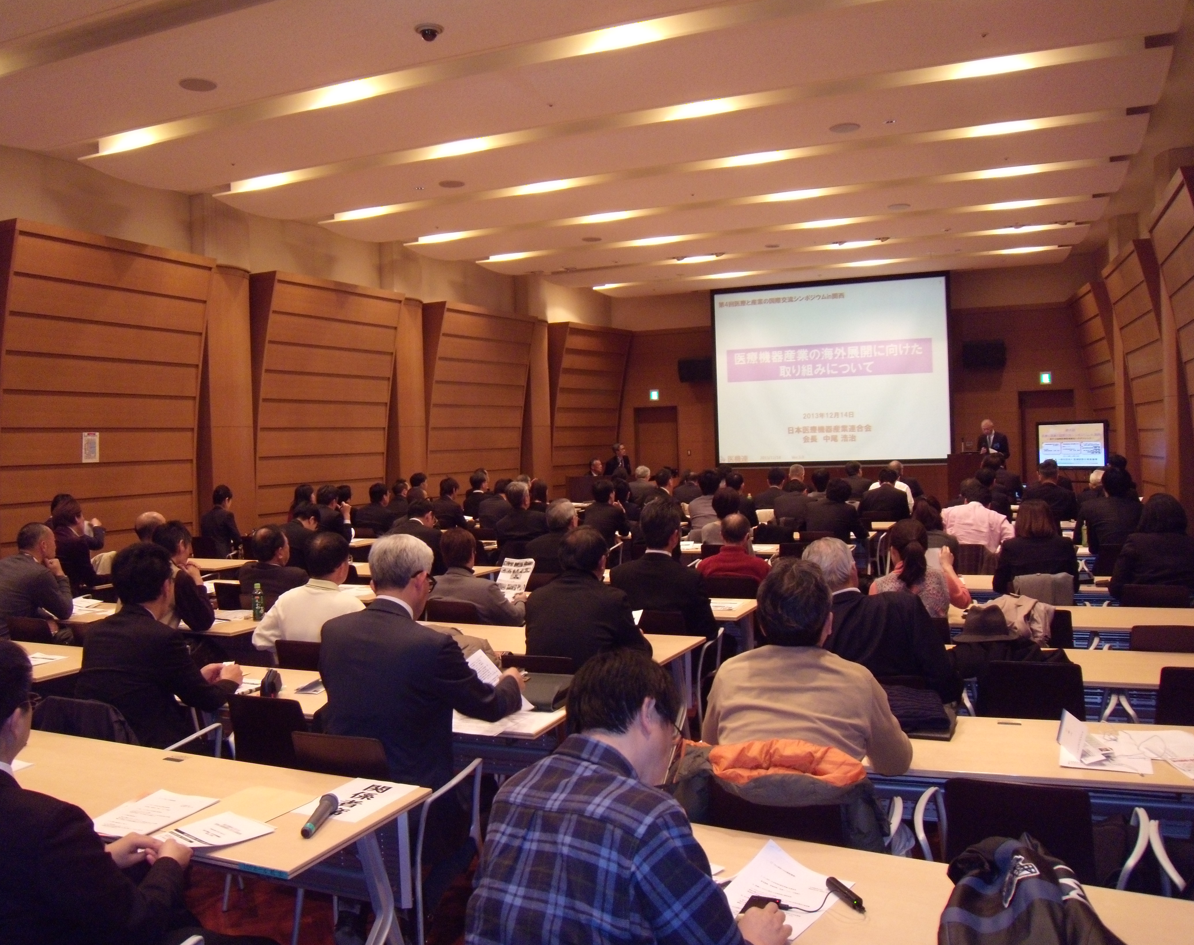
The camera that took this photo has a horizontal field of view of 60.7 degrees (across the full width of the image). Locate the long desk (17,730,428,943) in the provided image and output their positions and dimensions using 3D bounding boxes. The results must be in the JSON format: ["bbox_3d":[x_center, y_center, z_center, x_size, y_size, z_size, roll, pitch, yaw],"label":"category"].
[{"bbox_3d":[-1.396,1.253,2.943,1.800,0.720,0.600,0,2,23],"label":"long desk"}]

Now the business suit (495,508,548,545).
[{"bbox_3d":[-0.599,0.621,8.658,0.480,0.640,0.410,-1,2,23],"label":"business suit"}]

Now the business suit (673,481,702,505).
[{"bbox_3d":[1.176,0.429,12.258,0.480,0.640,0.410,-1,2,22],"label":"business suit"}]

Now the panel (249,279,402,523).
[{"bbox_3d":[-3.658,-0.744,14.190,0.542,3.689,2.582,0,2,27],"label":"panel"}]

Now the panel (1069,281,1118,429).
[{"bbox_3d":[8.390,-1.165,16.967,0.542,3.689,2.495,-1,2,19],"label":"panel"}]

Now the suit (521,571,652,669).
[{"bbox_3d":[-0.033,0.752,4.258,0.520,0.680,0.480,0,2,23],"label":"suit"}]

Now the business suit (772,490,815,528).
[{"bbox_3d":[2.054,0.539,10.500,0.520,0.670,0.400,-1,2,21],"label":"business suit"}]

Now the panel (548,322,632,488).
[{"bbox_3d":[-0.054,-1.034,21.186,0.540,3.930,2.374,0,2,34],"label":"panel"}]

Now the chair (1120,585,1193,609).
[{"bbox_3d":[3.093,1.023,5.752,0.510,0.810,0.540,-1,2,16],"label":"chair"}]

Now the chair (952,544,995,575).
[{"bbox_3d":[2.772,0.955,7.572,0.560,0.840,0.560,-1,2,14],"label":"chair"}]

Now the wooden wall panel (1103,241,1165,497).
[{"bbox_3d":[7.194,-1.003,13.371,0.542,3.689,2.582,-1,2,20],"label":"wooden wall panel"}]

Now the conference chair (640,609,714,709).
[{"bbox_3d":[0.322,1.079,5.291,0.560,0.840,0.560,0,2,23],"label":"conference chair"}]

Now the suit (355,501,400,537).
[{"bbox_3d":[-2.396,0.628,11.100,0.470,0.670,0.400,0,2,29],"label":"suit"}]

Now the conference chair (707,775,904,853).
[{"bbox_3d":[0.576,1.159,2.905,0.560,0.840,0.560,-1,2,14],"label":"conference chair"}]

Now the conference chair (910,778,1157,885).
[{"bbox_3d":[1.158,1.161,2.728,0.560,0.810,0.560,-1,2,23],"label":"conference chair"}]

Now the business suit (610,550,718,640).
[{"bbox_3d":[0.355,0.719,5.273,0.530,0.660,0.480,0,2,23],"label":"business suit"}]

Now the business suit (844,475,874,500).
[{"bbox_3d":[3.576,0.397,14.000,0.470,0.670,0.400,-1,2,23],"label":"business suit"}]

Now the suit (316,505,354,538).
[{"bbox_3d":[-2.552,0.670,9.840,0.470,0.670,0.400,0,2,28],"label":"suit"}]

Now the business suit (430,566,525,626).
[{"bbox_3d":[-0.664,0.828,5.706,0.470,0.630,0.410,0,2,28],"label":"business suit"}]

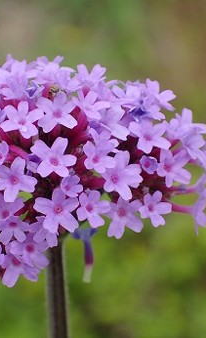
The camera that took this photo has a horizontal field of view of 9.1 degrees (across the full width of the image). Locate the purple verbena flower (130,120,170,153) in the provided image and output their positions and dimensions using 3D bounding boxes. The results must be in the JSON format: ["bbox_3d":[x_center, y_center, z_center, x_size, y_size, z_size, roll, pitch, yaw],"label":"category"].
[{"bbox_3d":[0.007,-0.005,0.204,0.007,0.006,0.003,-2,-25,-13],"label":"purple verbena flower"}]

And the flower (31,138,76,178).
[{"bbox_3d":[-0.008,-0.002,0.212,0.008,0.007,0.003,1,-11,2],"label":"flower"}]

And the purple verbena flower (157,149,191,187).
[{"bbox_3d":[0.012,0.000,0.218,0.007,0.006,0.003,-11,0,-31],"label":"purple verbena flower"}]

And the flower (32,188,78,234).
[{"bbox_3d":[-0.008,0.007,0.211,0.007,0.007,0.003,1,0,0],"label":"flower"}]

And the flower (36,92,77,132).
[{"bbox_3d":[-0.007,-0.009,0.203,0.006,0.007,0.003,3,-28,5],"label":"flower"}]

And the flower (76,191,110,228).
[{"bbox_3d":[-0.001,0.006,0.200,0.005,0.006,0.003,-1,3,-10],"label":"flower"}]

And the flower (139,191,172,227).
[{"bbox_3d":[0.008,0.006,0.204,0.006,0.006,0.003,-4,5,-22],"label":"flower"}]

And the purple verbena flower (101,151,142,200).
[{"bbox_3d":[0.003,0.001,0.213,0.007,0.008,0.003,-6,-7,-19],"label":"purple verbena flower"}]

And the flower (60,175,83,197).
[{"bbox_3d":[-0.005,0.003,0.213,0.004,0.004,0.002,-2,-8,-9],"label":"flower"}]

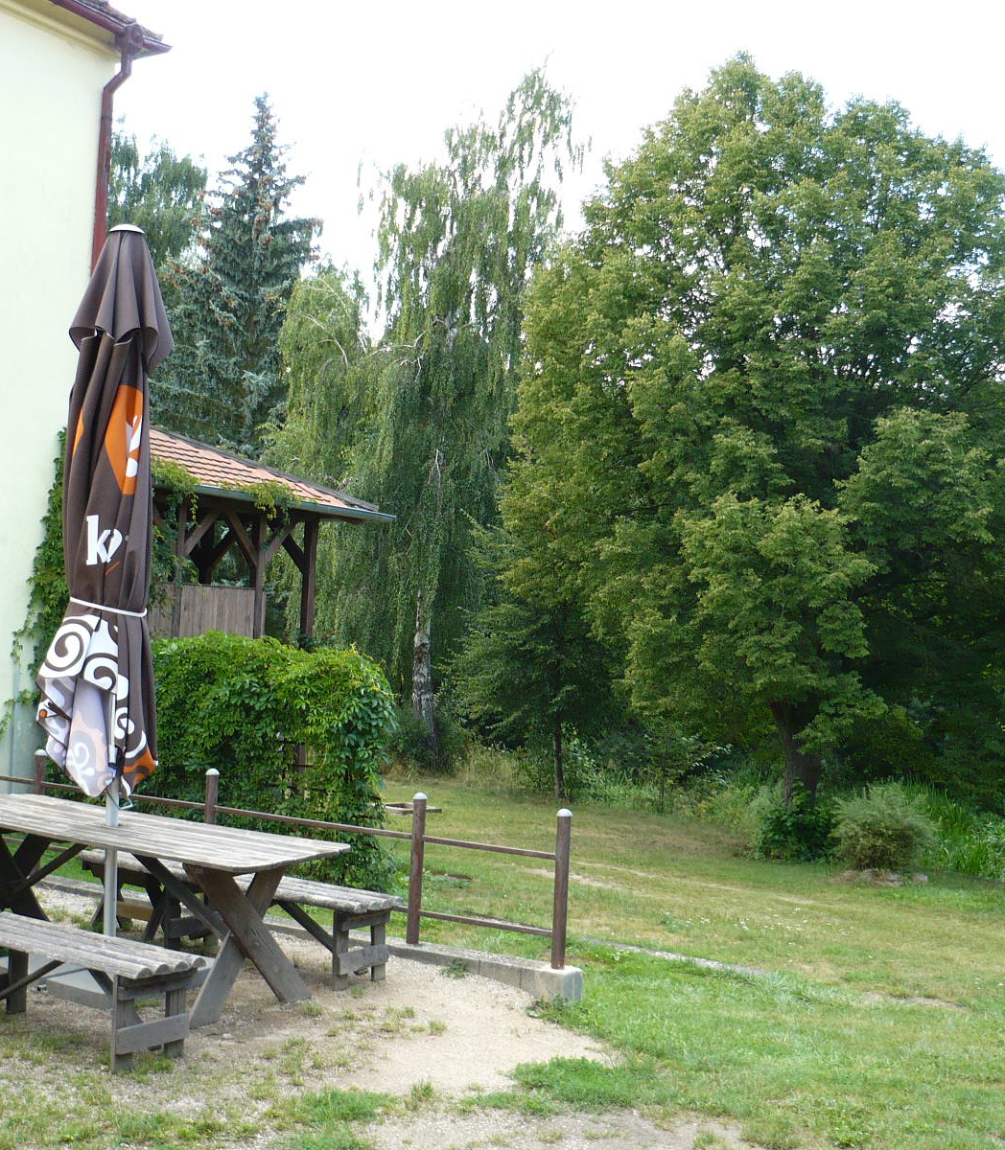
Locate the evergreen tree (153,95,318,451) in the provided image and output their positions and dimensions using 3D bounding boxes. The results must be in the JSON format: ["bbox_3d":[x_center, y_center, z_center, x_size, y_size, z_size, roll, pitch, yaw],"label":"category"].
[{"bbox_3d":[-4.482,-2.639,26.823,5.200,11.454,5.200,3,-2,0],"label":"evergreen tree"}]

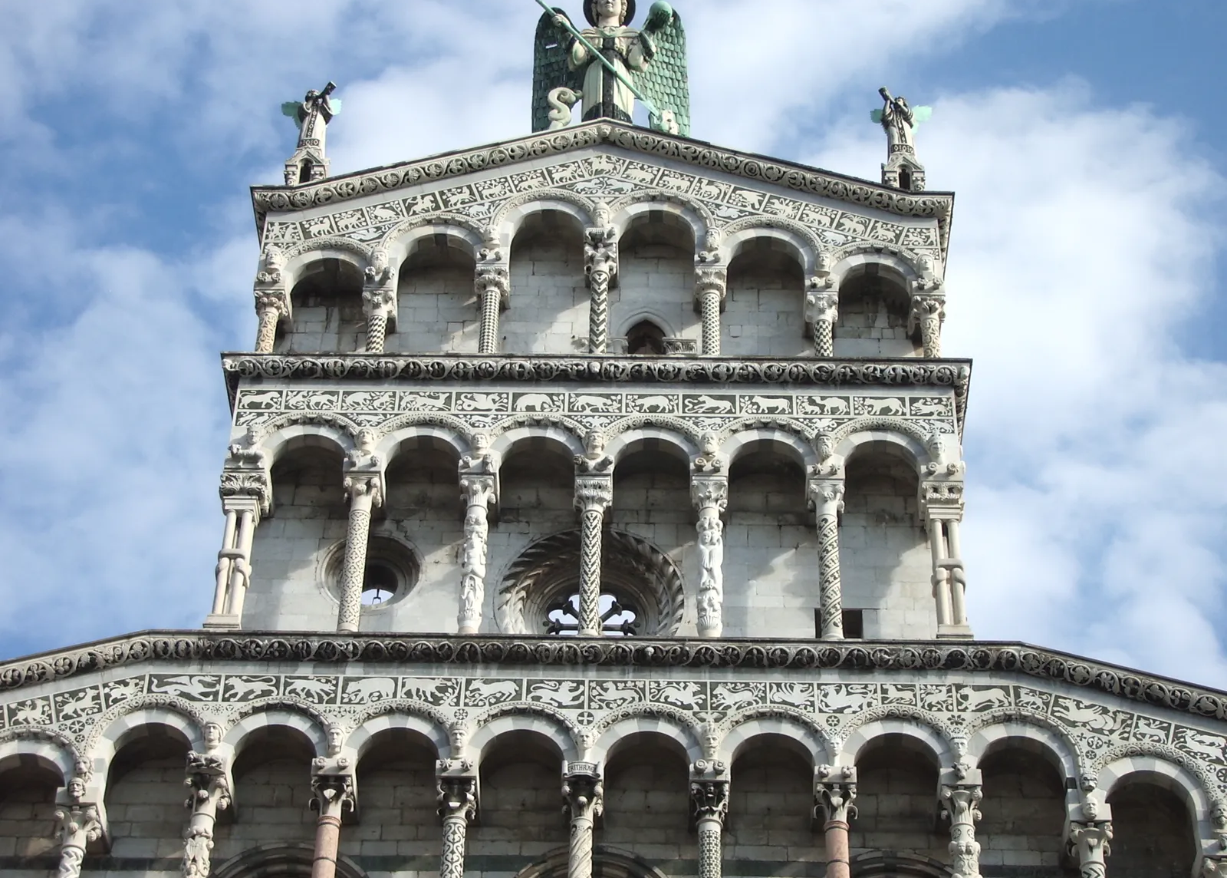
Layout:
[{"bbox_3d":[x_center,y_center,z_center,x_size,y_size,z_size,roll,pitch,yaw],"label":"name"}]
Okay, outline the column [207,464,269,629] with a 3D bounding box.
[{"bbox_3d":[-5.053,1.617,34.939,0.620,2.666,0.620,1,-39,1],"label":"column"}]

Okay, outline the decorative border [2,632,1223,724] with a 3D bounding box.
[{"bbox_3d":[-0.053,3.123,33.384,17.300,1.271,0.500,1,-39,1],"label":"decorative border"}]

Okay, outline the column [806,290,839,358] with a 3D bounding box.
[{"bbox_3d":[3.270,-1.611,40.847,0.490,1.356,0.490,1,-36,1],"label":"column"}]

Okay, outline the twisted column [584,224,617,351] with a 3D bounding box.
[{"bbox_3d":[-0.221,-2.172,41.316,0.490,2.628,0.490,1,-36,1],"label":"twisted column"}]

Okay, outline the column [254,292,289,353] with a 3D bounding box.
[{"bbox_3d":[-5.406,-1.651,41.019,0.510,1.289,0.500,1,-36,1],"label":"column"}]

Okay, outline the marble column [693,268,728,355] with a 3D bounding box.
[{"bbox_3d":[1.398,-1.632,37.459,0.480,1.757,0.480,1,-39,1],"label":"marble column"}]

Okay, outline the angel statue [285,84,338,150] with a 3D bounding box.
[{"bbox_3d":[-4.611,-4.904,40.120,0.900,1.498,0.650,4,-41,-3],"label":"angel statue"}]

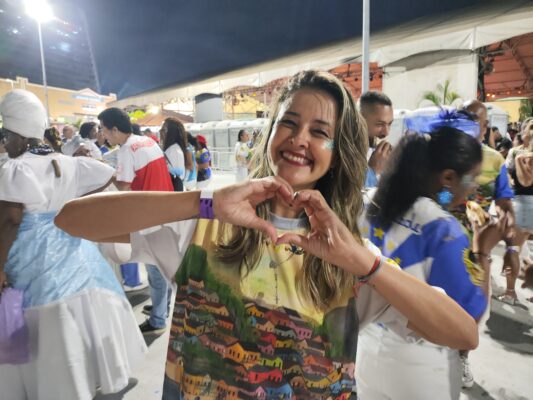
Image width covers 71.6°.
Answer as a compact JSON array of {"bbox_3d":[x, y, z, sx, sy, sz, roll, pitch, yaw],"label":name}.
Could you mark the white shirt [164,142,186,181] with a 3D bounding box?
[{"bbox_3d":[-0.953,-0.391,3.850,0.260,0.450,0.390,2,9,24],"label":"white shirt"}]

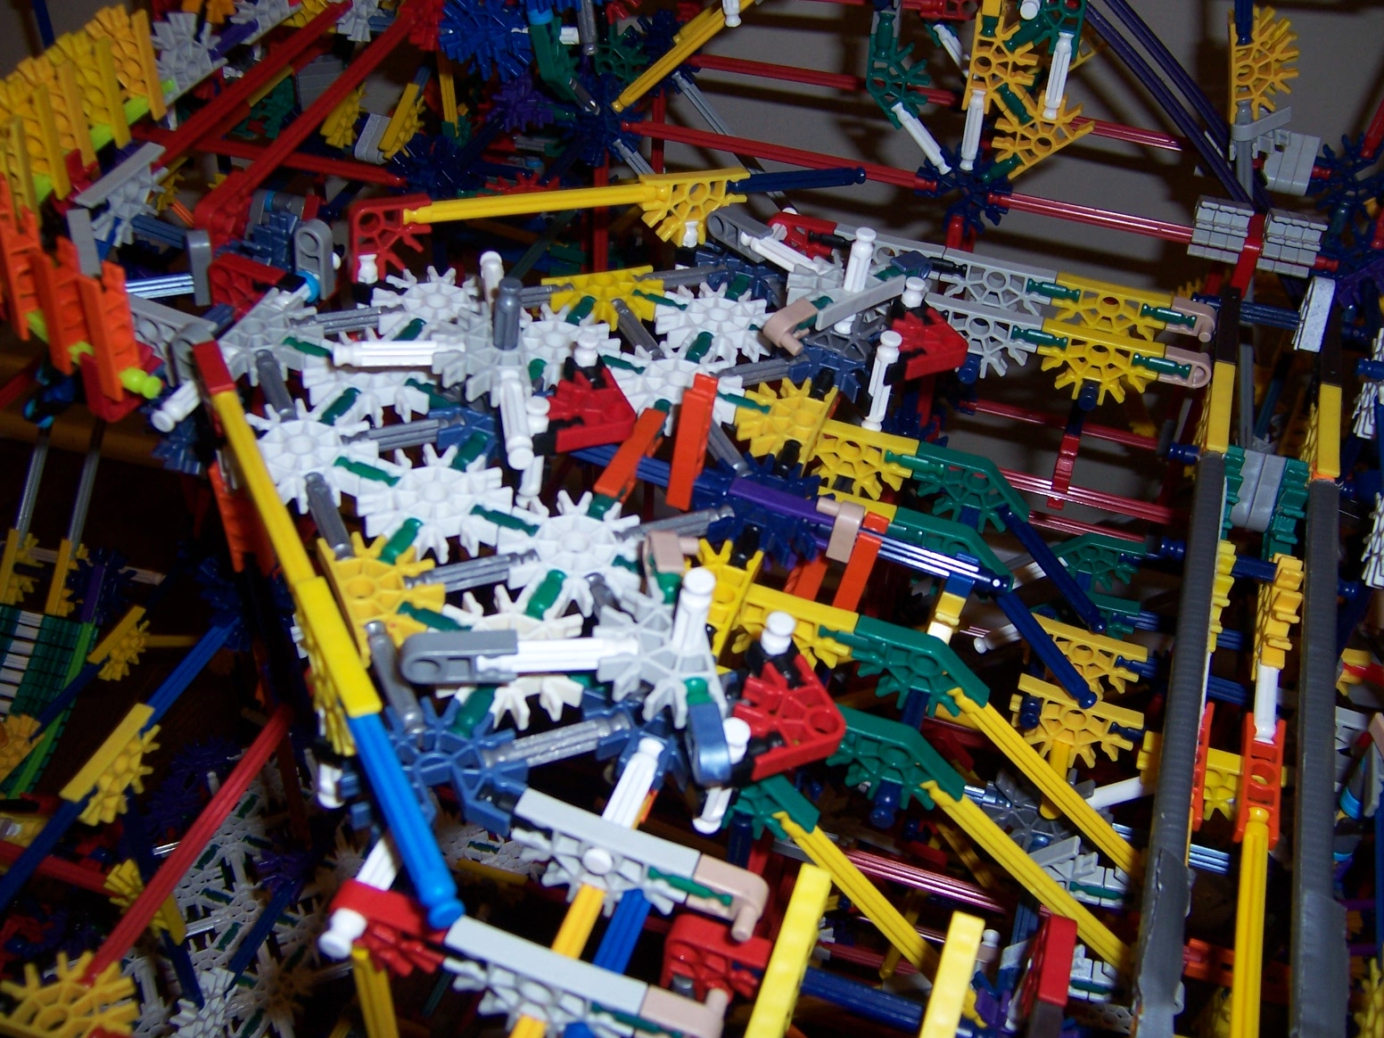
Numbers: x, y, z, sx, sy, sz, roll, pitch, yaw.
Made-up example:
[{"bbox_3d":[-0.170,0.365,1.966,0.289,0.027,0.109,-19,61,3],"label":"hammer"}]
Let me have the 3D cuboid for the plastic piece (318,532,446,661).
[{"bbox_3d":[-0.069,0.017,0.303,0.023,0.006,0.037,-13,47,-24],"label":"plastic piece"}]

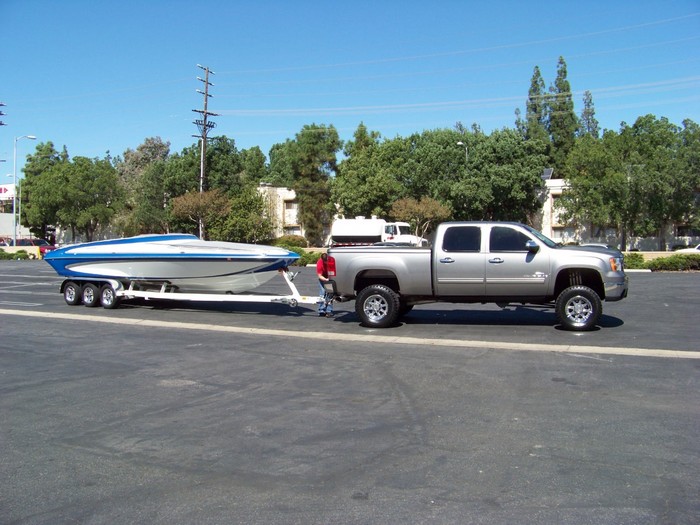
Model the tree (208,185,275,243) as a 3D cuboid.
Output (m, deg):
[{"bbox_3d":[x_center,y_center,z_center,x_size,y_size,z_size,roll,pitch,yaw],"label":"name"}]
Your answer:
[{"bbox_3d":[-10.422,-4.054,69.929,6.200,6.890,6.000,0,1,0],"label":"tree"}]

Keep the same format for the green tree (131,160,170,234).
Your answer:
[{"bbox_3d":[-21.619,-5.935,78.890,4.900,10.260,4.800,0,1,0],"label":"green tree"}]

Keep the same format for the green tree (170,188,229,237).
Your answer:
[{"bbox_3d":[-10.543,-2.528,51.000,4.063,5.313,4.063,0,2,-12],"label":"green tree"}]

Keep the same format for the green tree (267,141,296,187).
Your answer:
[{"bbox_3d":[-8.078,-7.682,85.854,4.800,13.460,4.800,0,1,0],"label":"green tree"}]

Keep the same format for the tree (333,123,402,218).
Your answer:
[{"bbox_3d":[1.442,-5.847,60.000,5.769,11.383,5.769,0,2,1],"label":"tree"}]

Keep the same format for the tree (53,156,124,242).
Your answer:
[{"bbox_3d":[-23.707,-4.978,66.000,6.527,9.265,6.527,0,2,-20],"label":"tree"}]

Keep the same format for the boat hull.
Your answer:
[{"bbox_3d":[-4.600,0.000,19.250,8.700,1.500,2.500,2,2,37],"label":"boat hull"}]

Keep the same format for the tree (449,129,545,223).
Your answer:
[{"bbox_3d":[11.423,-5.168,56.000,7.385,10.278,7.385,1,2,12],"label":"tree"}]

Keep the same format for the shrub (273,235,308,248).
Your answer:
[{"bbox_3d":[-5.638,-1.821,68.977,3.400,1.670,2.600,0,1,0],"label":"shrub"}]

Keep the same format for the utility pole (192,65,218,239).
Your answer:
[{"bbox_3d":[-14.301,-10.115,71.799,0.500,18.930,3.400,1,1,33],"label":"utility pole"}]

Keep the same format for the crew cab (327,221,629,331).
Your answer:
[{"bbox_3d":[2.580,0.250,15.170,6.100,2.100,2.150,1,2,15],"label":"crew cab"}]

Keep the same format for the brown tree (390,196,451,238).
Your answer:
[{"bbox_3d":[4.552,-2.003,47.000,3.874,4.516,3.874,0,2,6],"label":"brown tree"}]

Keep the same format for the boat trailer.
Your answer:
[{"bbox_3d":[-4.050,0.642,18.468,8.700,1.140,2.400,1,2,38],"label":"boat trailer"}]

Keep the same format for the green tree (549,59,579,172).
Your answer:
[{"bbox_3d":[22.223,-11.220,75.776,3.800,20.570,3.800,0,1,0],"label":"green tree"}]

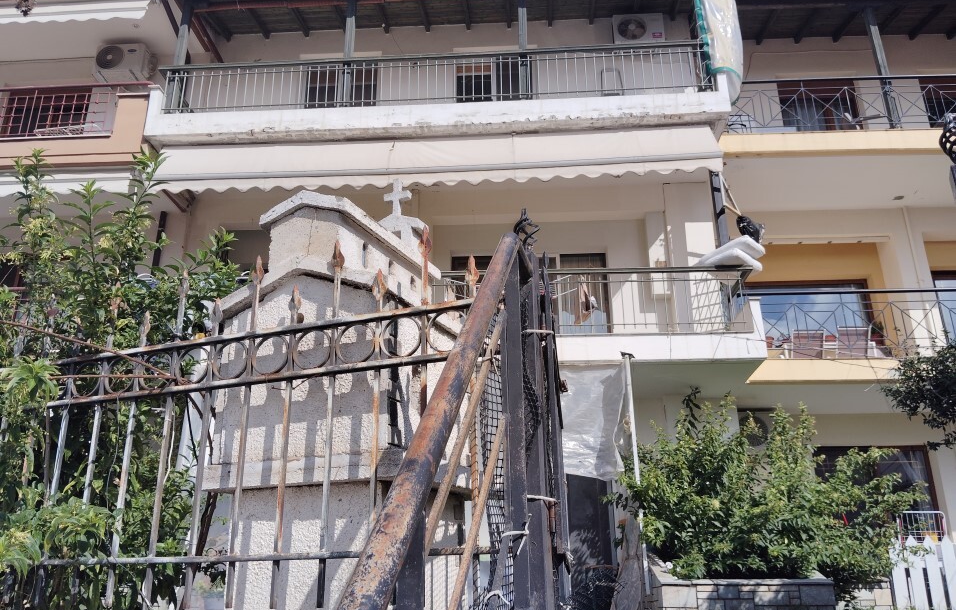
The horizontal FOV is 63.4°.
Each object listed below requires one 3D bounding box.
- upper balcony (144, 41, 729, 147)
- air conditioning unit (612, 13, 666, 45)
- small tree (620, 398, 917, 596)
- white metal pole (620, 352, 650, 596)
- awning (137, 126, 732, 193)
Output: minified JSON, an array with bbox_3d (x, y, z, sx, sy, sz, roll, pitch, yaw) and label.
[{"bbox_3d":[-0.517,-2.457,10.896,7.440,1.090,2.000,-2,-19,4],"label":"upper balcony"},{"bbox_3d":[2.519,-4.249,12.167,0.790,0.540,0.290,-2,-19,4],"label":"air conditioning unit"},{"bbox_3d":[2.926,1.905,7.874,2.850,1.950,1.900,-2,-19,4],"label":"small tree"},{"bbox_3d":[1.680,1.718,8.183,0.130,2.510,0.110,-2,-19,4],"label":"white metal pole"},{"bbox_3d":[-0.539,-1.815,9.870,7.000,0.790,0.650,-2,-19,4],"label":"awning"}]

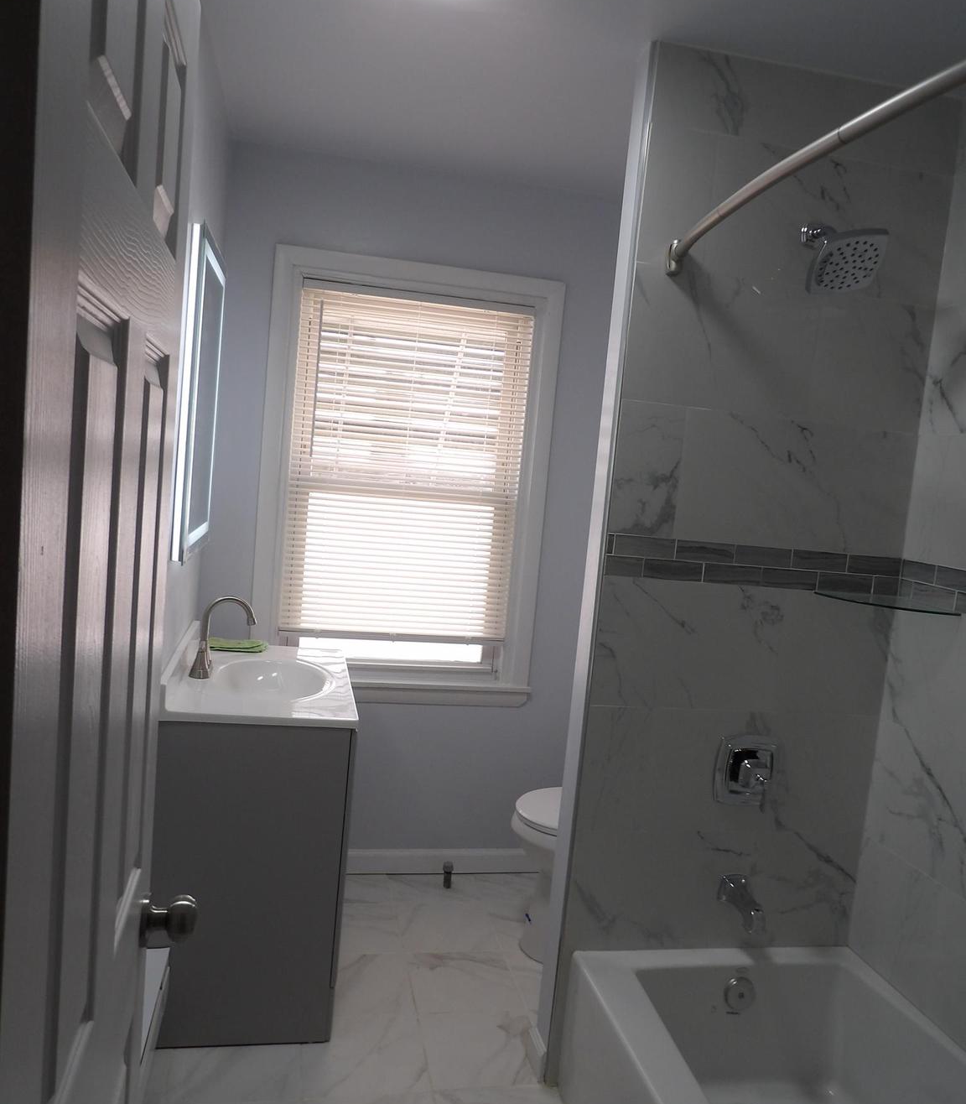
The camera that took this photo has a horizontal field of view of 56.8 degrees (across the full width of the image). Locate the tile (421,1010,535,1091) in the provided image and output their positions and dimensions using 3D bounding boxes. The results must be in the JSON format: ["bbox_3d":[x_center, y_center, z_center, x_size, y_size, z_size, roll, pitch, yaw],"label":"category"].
[{"bbox_3d":[-0.003,1.296,2.324,0.293,0.010,0.302,4,6,-12],"label":"tile"}]

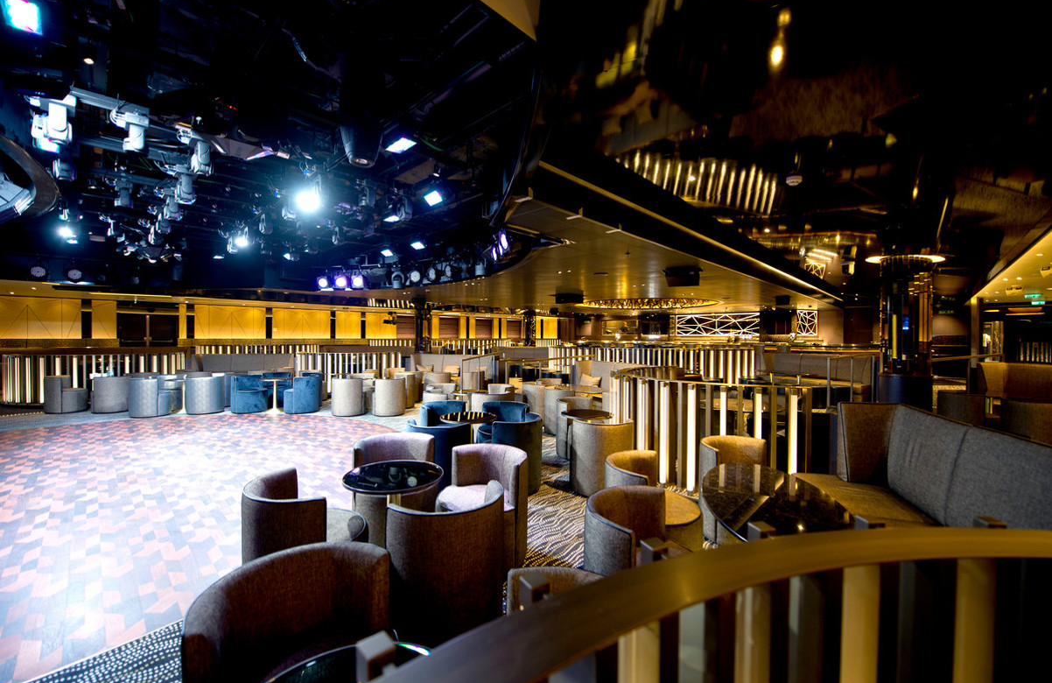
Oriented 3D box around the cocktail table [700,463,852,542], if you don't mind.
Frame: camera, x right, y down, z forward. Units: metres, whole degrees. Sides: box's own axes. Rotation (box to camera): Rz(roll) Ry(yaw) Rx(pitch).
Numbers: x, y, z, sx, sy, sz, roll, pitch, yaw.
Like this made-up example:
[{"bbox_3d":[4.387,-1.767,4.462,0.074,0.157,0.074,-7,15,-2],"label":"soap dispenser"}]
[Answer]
[{"bbox_3d":[1.456,1.274,2.454,0.743,0.668,1.467,1,1,22],"label":"cocktail table"}]

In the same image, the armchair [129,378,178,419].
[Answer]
[{"bbox_3d":[-7.328,1.066,7.980,0.630,0.700,0.640,1,1,40],"label":"armchair"}]

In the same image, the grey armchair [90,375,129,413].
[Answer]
[{"bbox_3d":[-8.360,1.054,8.310,0.640,0.700,0.630,1,1,20],"label":"grey armchair"}]

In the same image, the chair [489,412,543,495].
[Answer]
[{"bbox_3d":[-0.162,1.199,4.510,0.661,0.729,0.661,1,1,32],"label":"chair"}]

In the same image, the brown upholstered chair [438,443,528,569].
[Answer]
[{"bbox_3d":[-0.308,1.176,2.960,0.655,0.702,0.655,1,1,40],"label":"brown upholstered chair"}]

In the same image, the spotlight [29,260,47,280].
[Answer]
[{"bbox_3d":[-9.427,-1.378,7.900,0.260,0.330,0.280,1,1,40],"label":"spotlight"}]

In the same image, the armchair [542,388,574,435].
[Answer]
[{"bbox_3d":[0.613,1.132,6.740,0.640,0.700,0.630,-1,1,-43],"label":"armchair"}]

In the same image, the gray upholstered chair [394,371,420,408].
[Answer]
[{"bbox_3d":[-2.817,1.108,9.143,0.661,0.729,0.661,1,1,42],"label":"gray upholstered chair"}]

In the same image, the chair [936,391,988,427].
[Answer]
[{"bbox_3d":[6.887,1.159,6.393,0.655,0.702,0.655,0,1,12],"label":"chair"}]

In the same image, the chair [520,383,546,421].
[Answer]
[{"bbox_3d":[0.273,1.128,7.429,0.655,0.702,0.655,0,1,-12],"label":"chair"}]

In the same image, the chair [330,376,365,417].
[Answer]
[{"bbox_3d":[-3.592,1.112,8.364,0.661,0.729,0.661,1,1,30],"label":"chair"}]

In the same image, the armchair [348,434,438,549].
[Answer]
[{"bbox_3d":[-1.103,1.206,3.419,0.661,0.729,0.661,0,1,-29],"label":"armchair"}]

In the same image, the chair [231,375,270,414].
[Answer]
[{"bbox_3d":[-5.769,1.098,8.546,0.655,0.702,0.655,0,1,9],"label":"chair"}]

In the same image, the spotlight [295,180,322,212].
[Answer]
[{"bbox_3d":[-3.032,-2.031,5.700,0.340,0.420,0.340,0,11,-30],"label":"spotlight"}]

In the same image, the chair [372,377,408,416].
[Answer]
[{"bbox_3d":[-2.779,1.119,8.394,0.661,0.729,0.661,1,1,35],"label":"chair"}]

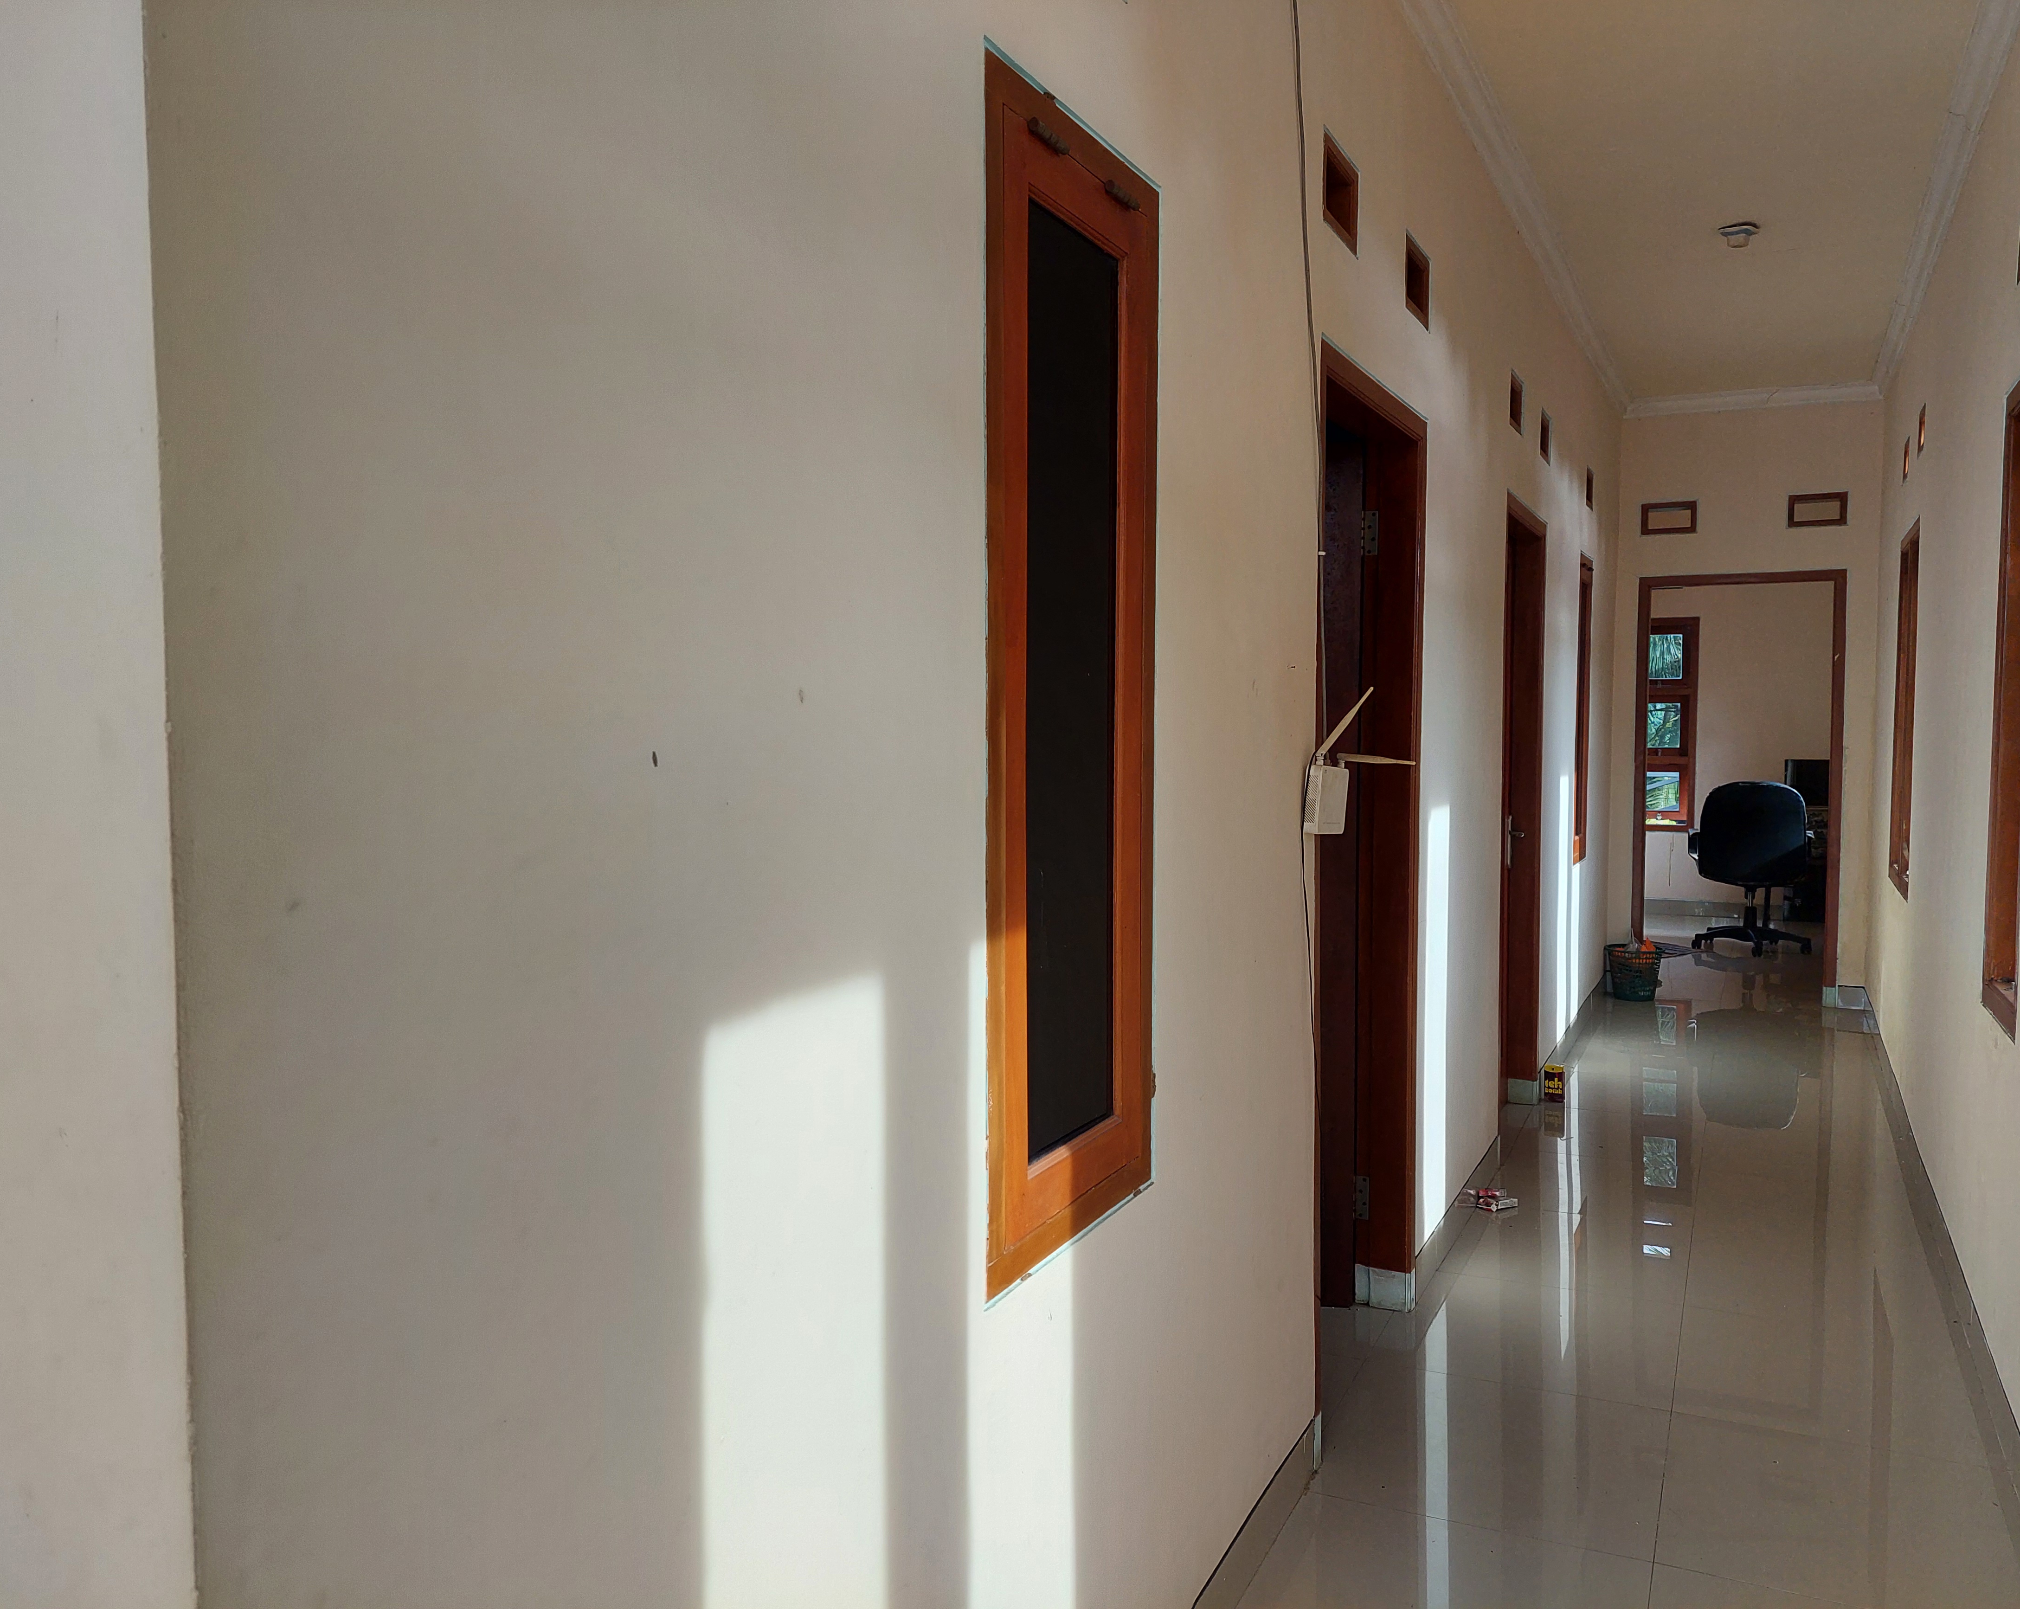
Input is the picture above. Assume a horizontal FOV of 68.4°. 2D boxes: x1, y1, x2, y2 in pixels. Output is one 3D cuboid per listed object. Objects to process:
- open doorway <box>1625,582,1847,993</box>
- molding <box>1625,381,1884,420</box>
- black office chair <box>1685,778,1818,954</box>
[{"bbox_3d":[3.597,-0.079,7.367,0.915,2.095,0.131,1,3,27],"label":"open doorway"},{"bbox_3d":[3.557,-1.948,7.179,1.146,0.070,0.075,1,3,27],"label":"molding"},{"bbox_3d":[4.455,0.364,8.953,0.668,1.035,0.643,1,3,27],"label":"black office chair"}]

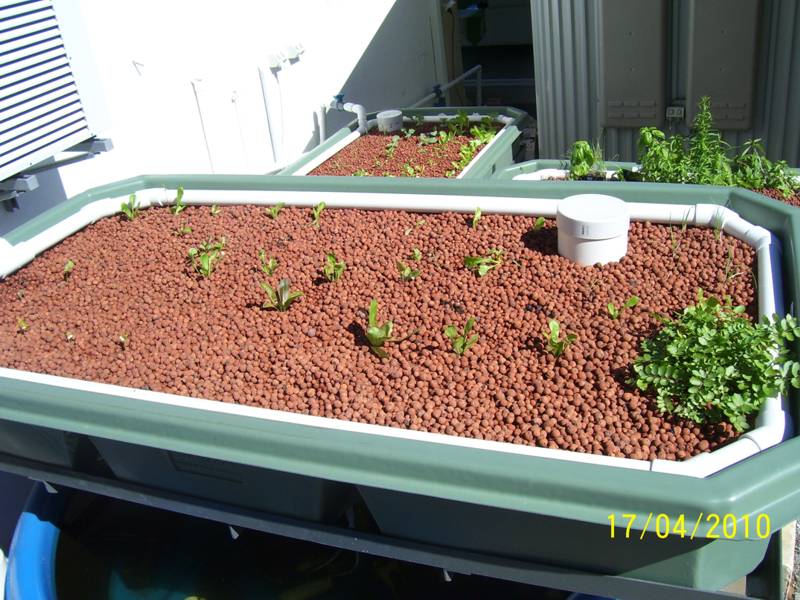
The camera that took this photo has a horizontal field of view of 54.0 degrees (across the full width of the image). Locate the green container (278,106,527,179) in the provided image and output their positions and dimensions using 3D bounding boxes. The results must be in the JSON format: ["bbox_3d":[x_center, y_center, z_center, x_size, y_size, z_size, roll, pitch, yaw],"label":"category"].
[{"bbox_3d":[-0.035,-0.690,4.795,1.250,0.350,2.250,4,30,21],"label":"green container"}]

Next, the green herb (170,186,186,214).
[{"bbox_3d":[-0.715,-0.322,2.529,0.047,0.085,0.043,4,30,21],"label":"green herb"}]

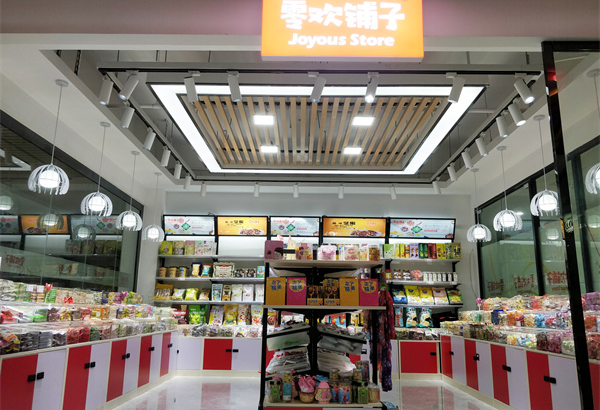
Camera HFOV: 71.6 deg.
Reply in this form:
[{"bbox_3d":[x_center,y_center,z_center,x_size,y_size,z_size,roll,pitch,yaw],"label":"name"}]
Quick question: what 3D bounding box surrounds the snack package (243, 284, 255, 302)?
[{"bbox_3d":[-0.887,1.535,7.254,0.184,0.282,0.085,1,-14,1],"label":"snack package"}]

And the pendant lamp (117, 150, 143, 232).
[{"bbox_3d":[-2.216,-0.187,5.490,0.355,1.049,0.355,1,-14,1],"label":"pendant lamp"}]

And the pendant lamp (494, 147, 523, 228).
[{"bbox_3d":[2.600,-0.203,5.237,0.315,1.078,0.315,1,-14,1],"label":"pendant lamp"}]

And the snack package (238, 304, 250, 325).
[{"bbox_3d":[-0.953,1.881,7.146,0.205,0.339,0.090,1,-14,1],"label":"snack package"}]

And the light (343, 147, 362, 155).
[{"bbox_3d":[0.747,-0.776,5.890,0.235,0.040,0.235,1,-14,1],"label":"light"}]

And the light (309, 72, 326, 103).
[{"bbox_3d":[0.177,-1.075,3.831,0.100,0.254,0.092,13,-10,20],"label":"light"}]

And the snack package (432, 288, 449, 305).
[{"bbox_3d":[2.436,1.605,7.234,0.235,0.308,0.085,1,-35,1],"label":"snack package"}]

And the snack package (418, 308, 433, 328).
[{"bbox_3d":[2.021,1.816,6.668,0.229,0.324,0.080,1,-24,1],"label":"snack package"}]

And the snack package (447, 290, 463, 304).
[{"bbox_3d":[2.519,1.512,6.804,0.227,0.223,0.080,1,-29,1],"label":"snack package"}]

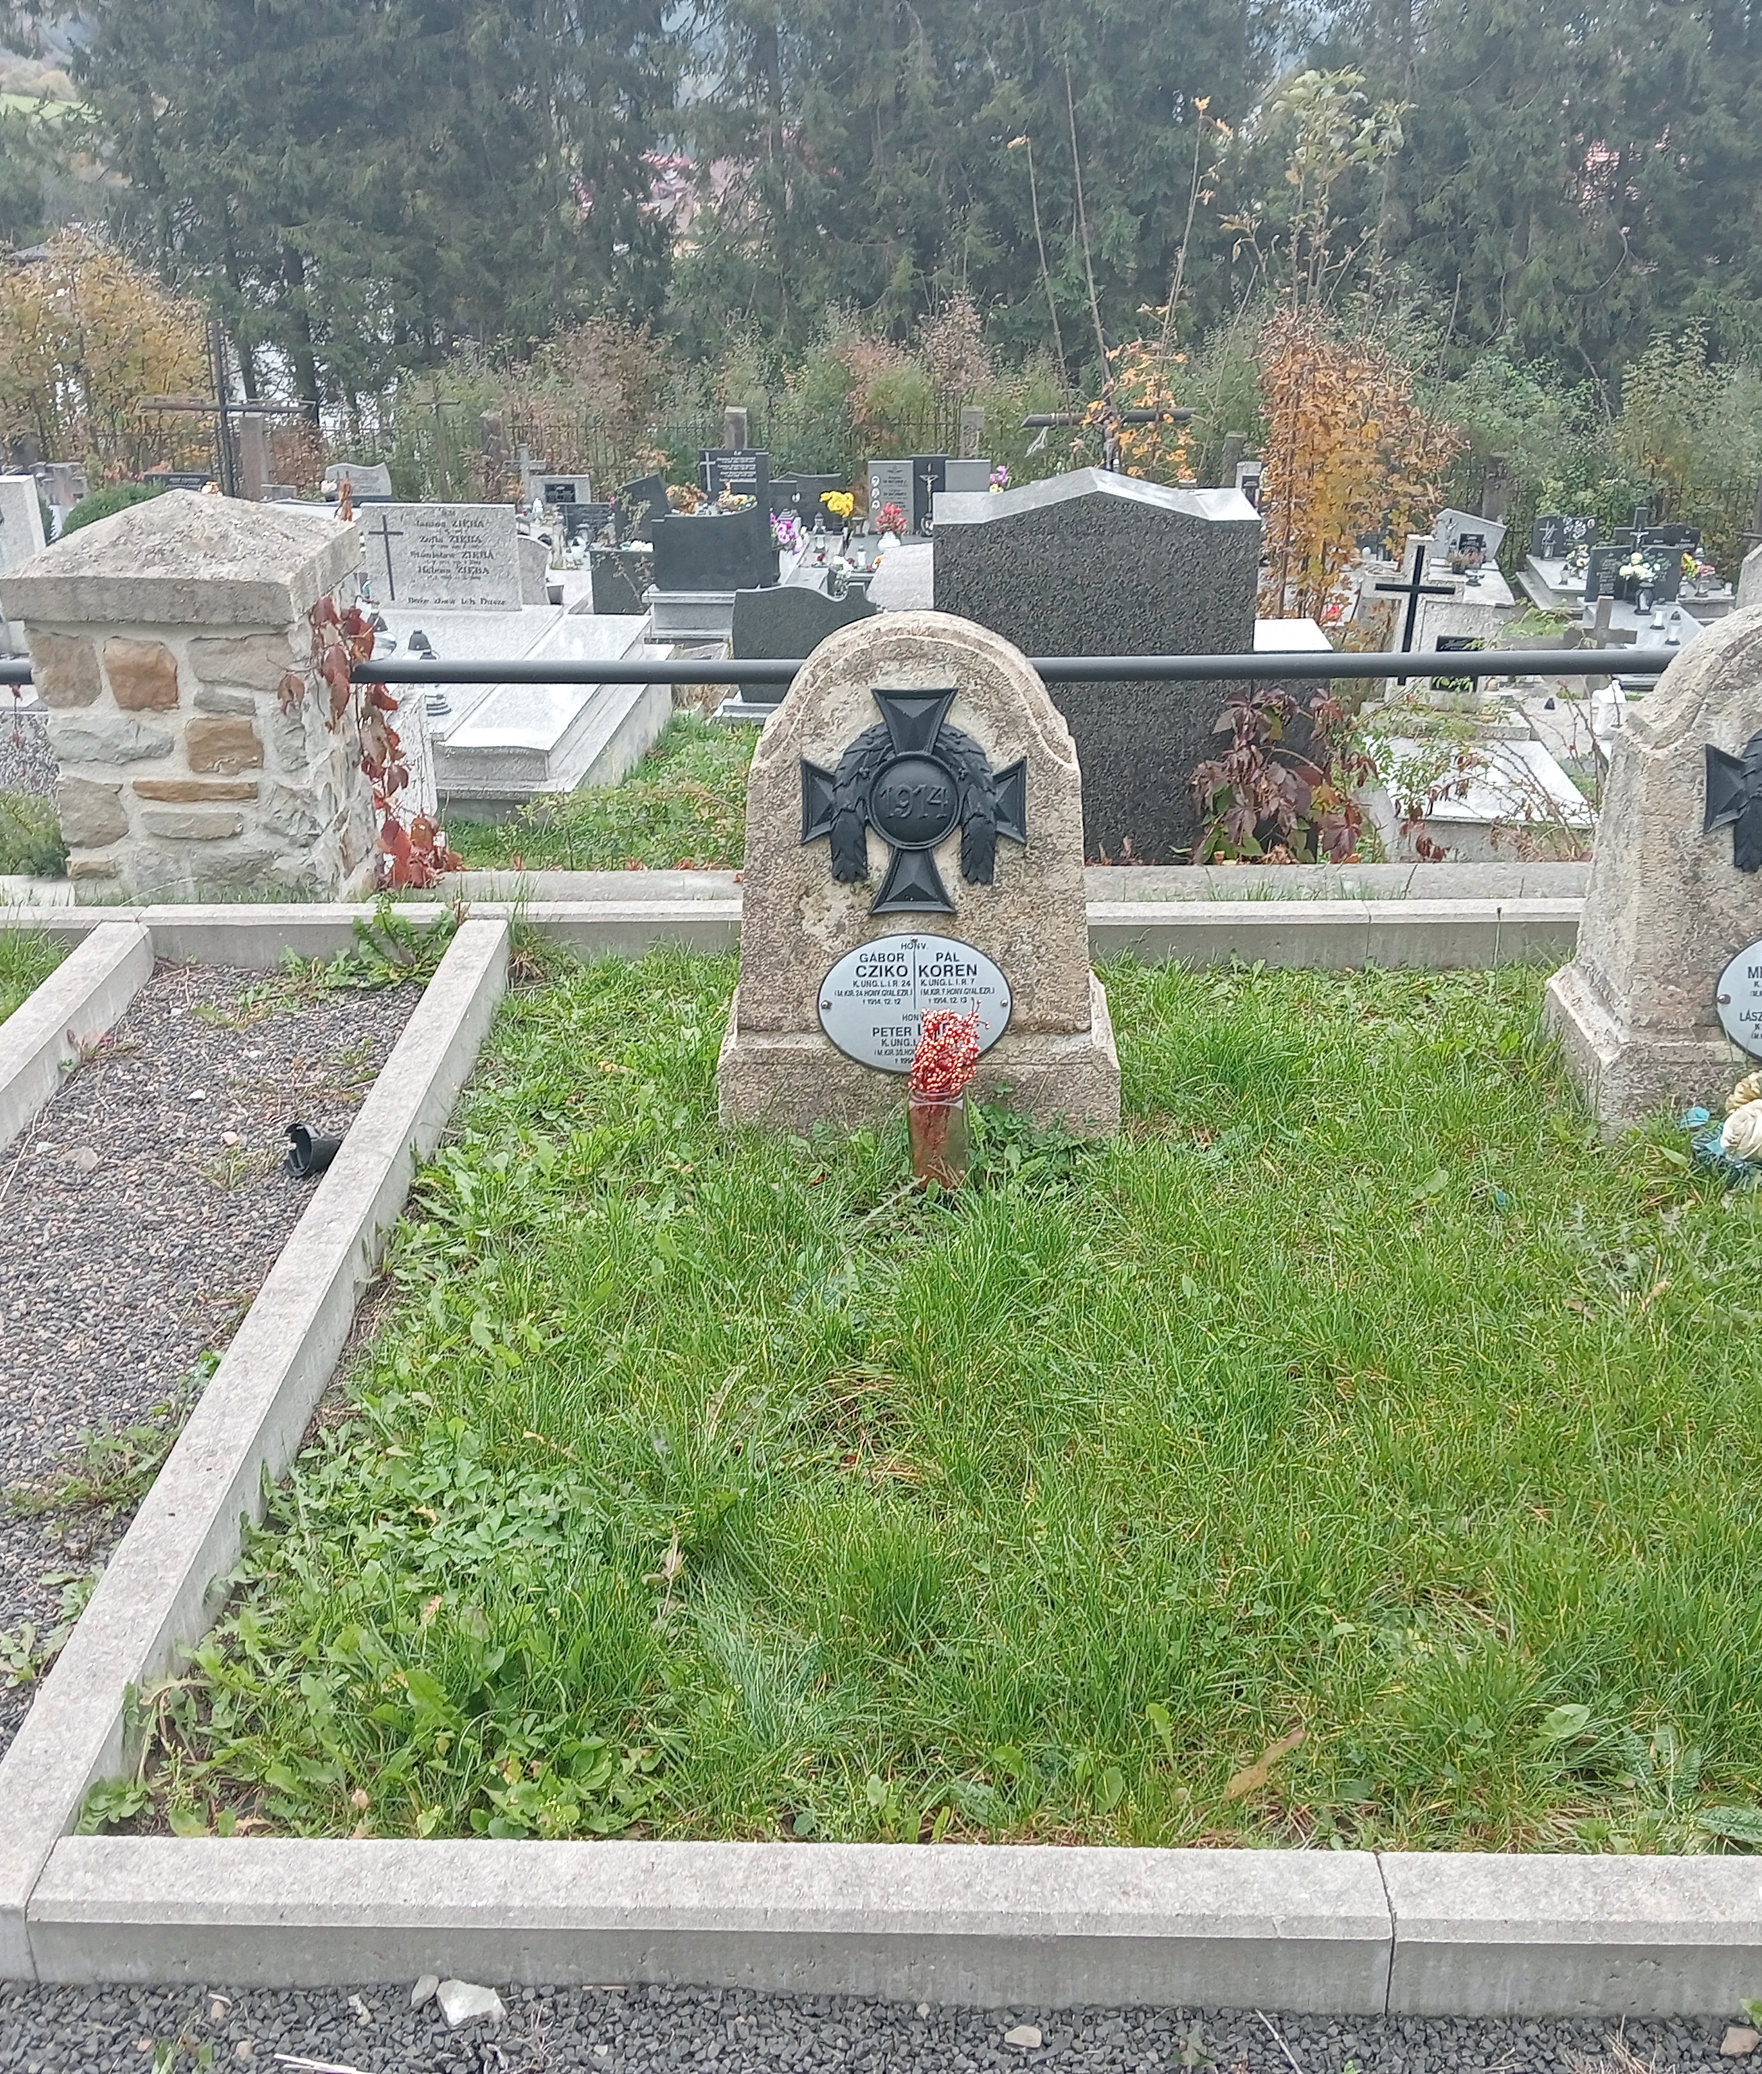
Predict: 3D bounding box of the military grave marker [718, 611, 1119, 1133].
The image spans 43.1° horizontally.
[{"bbox_3d":[0.047,-0.211,2.893,0.515,0.630,0.285,0,23,2],"label":"military grave marker"}]

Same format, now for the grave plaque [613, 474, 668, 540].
[{"bbox_3d":[-1.653,-3.692,15.556,0.398,0.457,0.120,0,23,2],"label":"grave plaque"}]

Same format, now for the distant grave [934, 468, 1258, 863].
[{"bbox_3d":[0.400,-0.678,4.342,0.594,0.812,0.320,0,24,1],"label":"distant grave"}]

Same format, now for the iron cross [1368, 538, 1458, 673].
[{"bbox_3d":[1.792,-1.425,7.520,0.280,0.480,0.025,4,24,0],"label":"iron cross"}]

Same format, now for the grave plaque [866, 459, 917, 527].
[{"bbox_3d":[0.085,-4.021,16.547,0.374,0.517,0.100,0,23,2],"label":"grave plaque"}]

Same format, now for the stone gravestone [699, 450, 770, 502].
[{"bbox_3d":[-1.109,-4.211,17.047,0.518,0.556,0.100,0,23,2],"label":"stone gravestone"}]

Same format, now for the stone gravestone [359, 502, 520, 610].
[{"bbox_3d":[-1.773,-1.953,9.047,0.626,0.432,0.100,1,23,5],"label":"stone gravestone"}]

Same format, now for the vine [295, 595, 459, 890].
[{"bbox_3d":[-0.841,-0.505,3.837,0.190,0.480,0.360,0,24,1],"label":"vine"}]

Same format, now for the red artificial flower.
[{"bbox_3d":[0.079,0.022,2.921,0.095,0.113,0.080,0,24,1],"label":"red artificial flower"}]

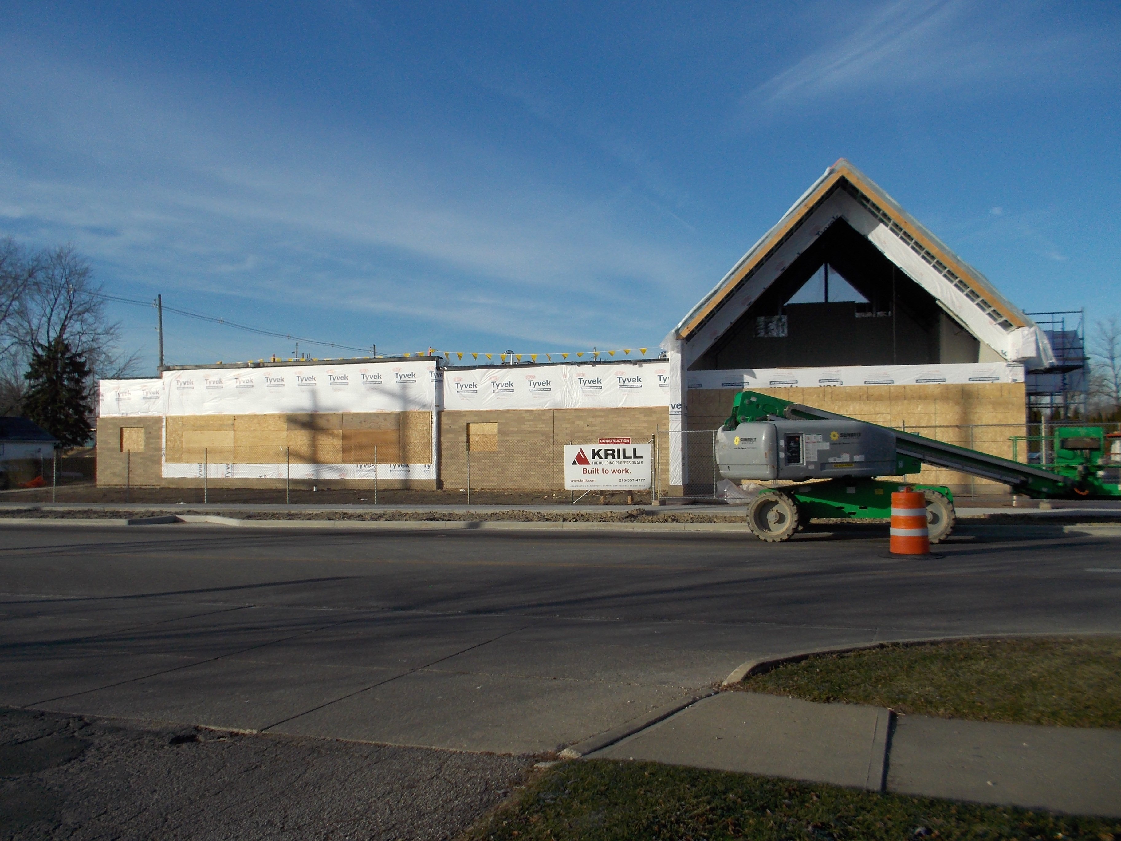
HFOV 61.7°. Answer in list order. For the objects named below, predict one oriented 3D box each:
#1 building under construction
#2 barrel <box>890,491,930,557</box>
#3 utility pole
[{"bbox_3d":[-0.783,-2.327,37.863,33.277,9.989,15.500,-1,-2,14],"label":"building under construction"},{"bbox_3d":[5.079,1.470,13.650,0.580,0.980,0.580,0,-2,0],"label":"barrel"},{"bbox_3d":[-25.548,-2.283,59.802,0.300,11.500,0.300,0,-2,0],"label":"utility pole"}]

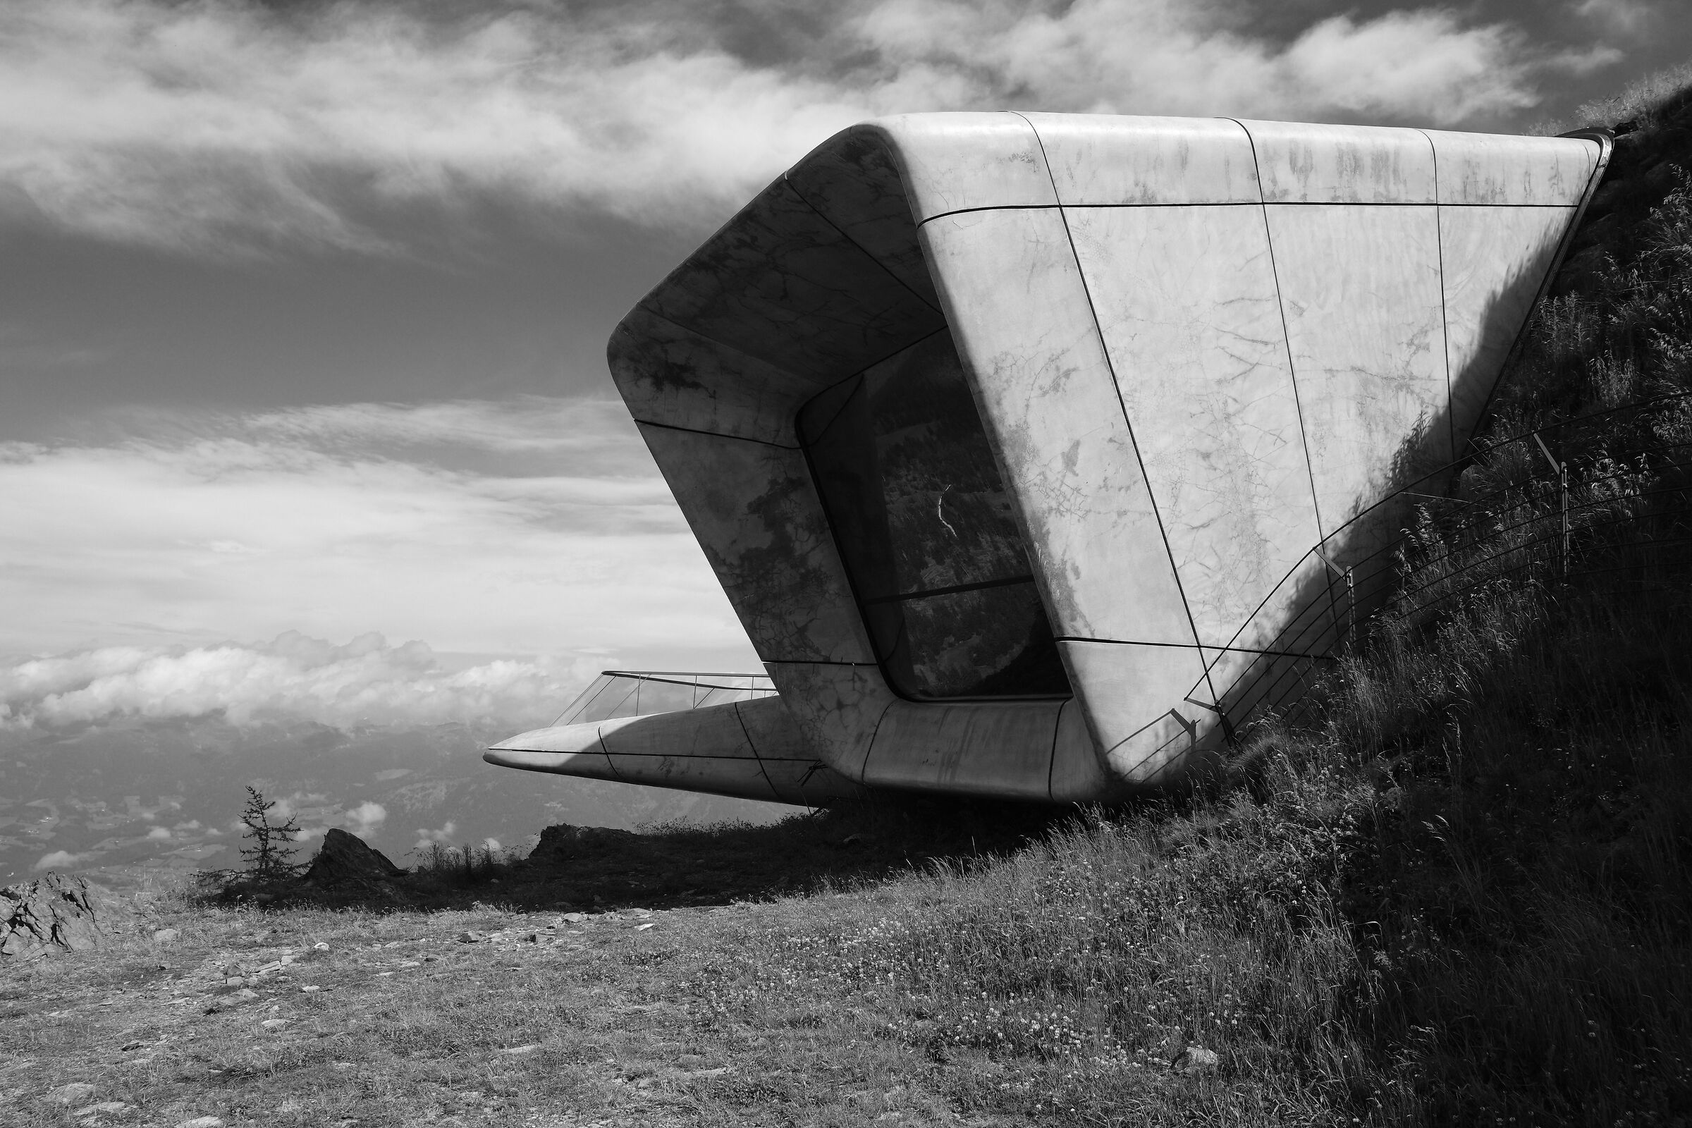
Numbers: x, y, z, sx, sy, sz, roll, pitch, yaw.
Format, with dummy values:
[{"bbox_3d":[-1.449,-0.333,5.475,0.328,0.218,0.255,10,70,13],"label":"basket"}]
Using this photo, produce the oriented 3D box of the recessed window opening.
[{"bbox_3d":[0.736,-0.292,13.039,0.500,3.675,3.528,-20,4,-29],"label":"recessed window opening"}]

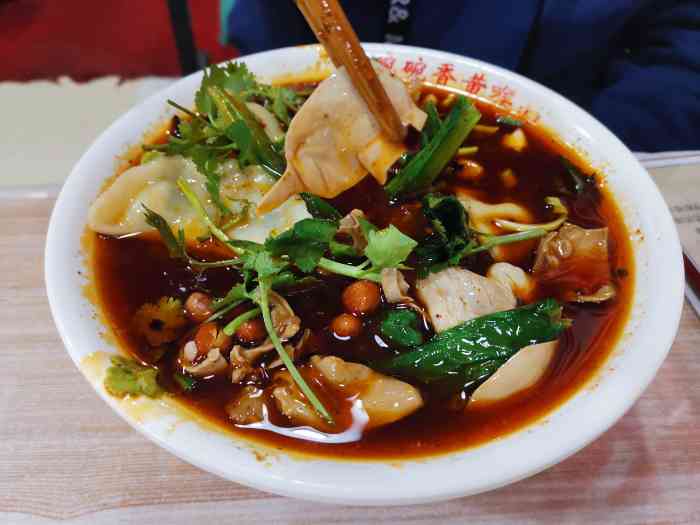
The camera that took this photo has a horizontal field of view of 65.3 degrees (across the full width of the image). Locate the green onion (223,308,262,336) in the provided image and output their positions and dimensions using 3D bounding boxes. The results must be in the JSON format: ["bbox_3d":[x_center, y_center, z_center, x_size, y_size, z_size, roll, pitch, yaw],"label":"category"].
[{"bbox_3d":[-0.035,0.019,0.180,0.014,0.004,0.004,-29,56,-24],"label":"green onion"}]

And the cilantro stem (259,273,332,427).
[{"bbox_3d":[-0.020,0.026,0.172,0.007,0.010,0.057,-20,52,-18],"label":"cilantro stem"}]

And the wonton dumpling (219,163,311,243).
[{"bbox_3d":[-0.033,-0.024,0.221,0.045,0.020,0.042,2,49,0],"label":"wonton dumpling"}]

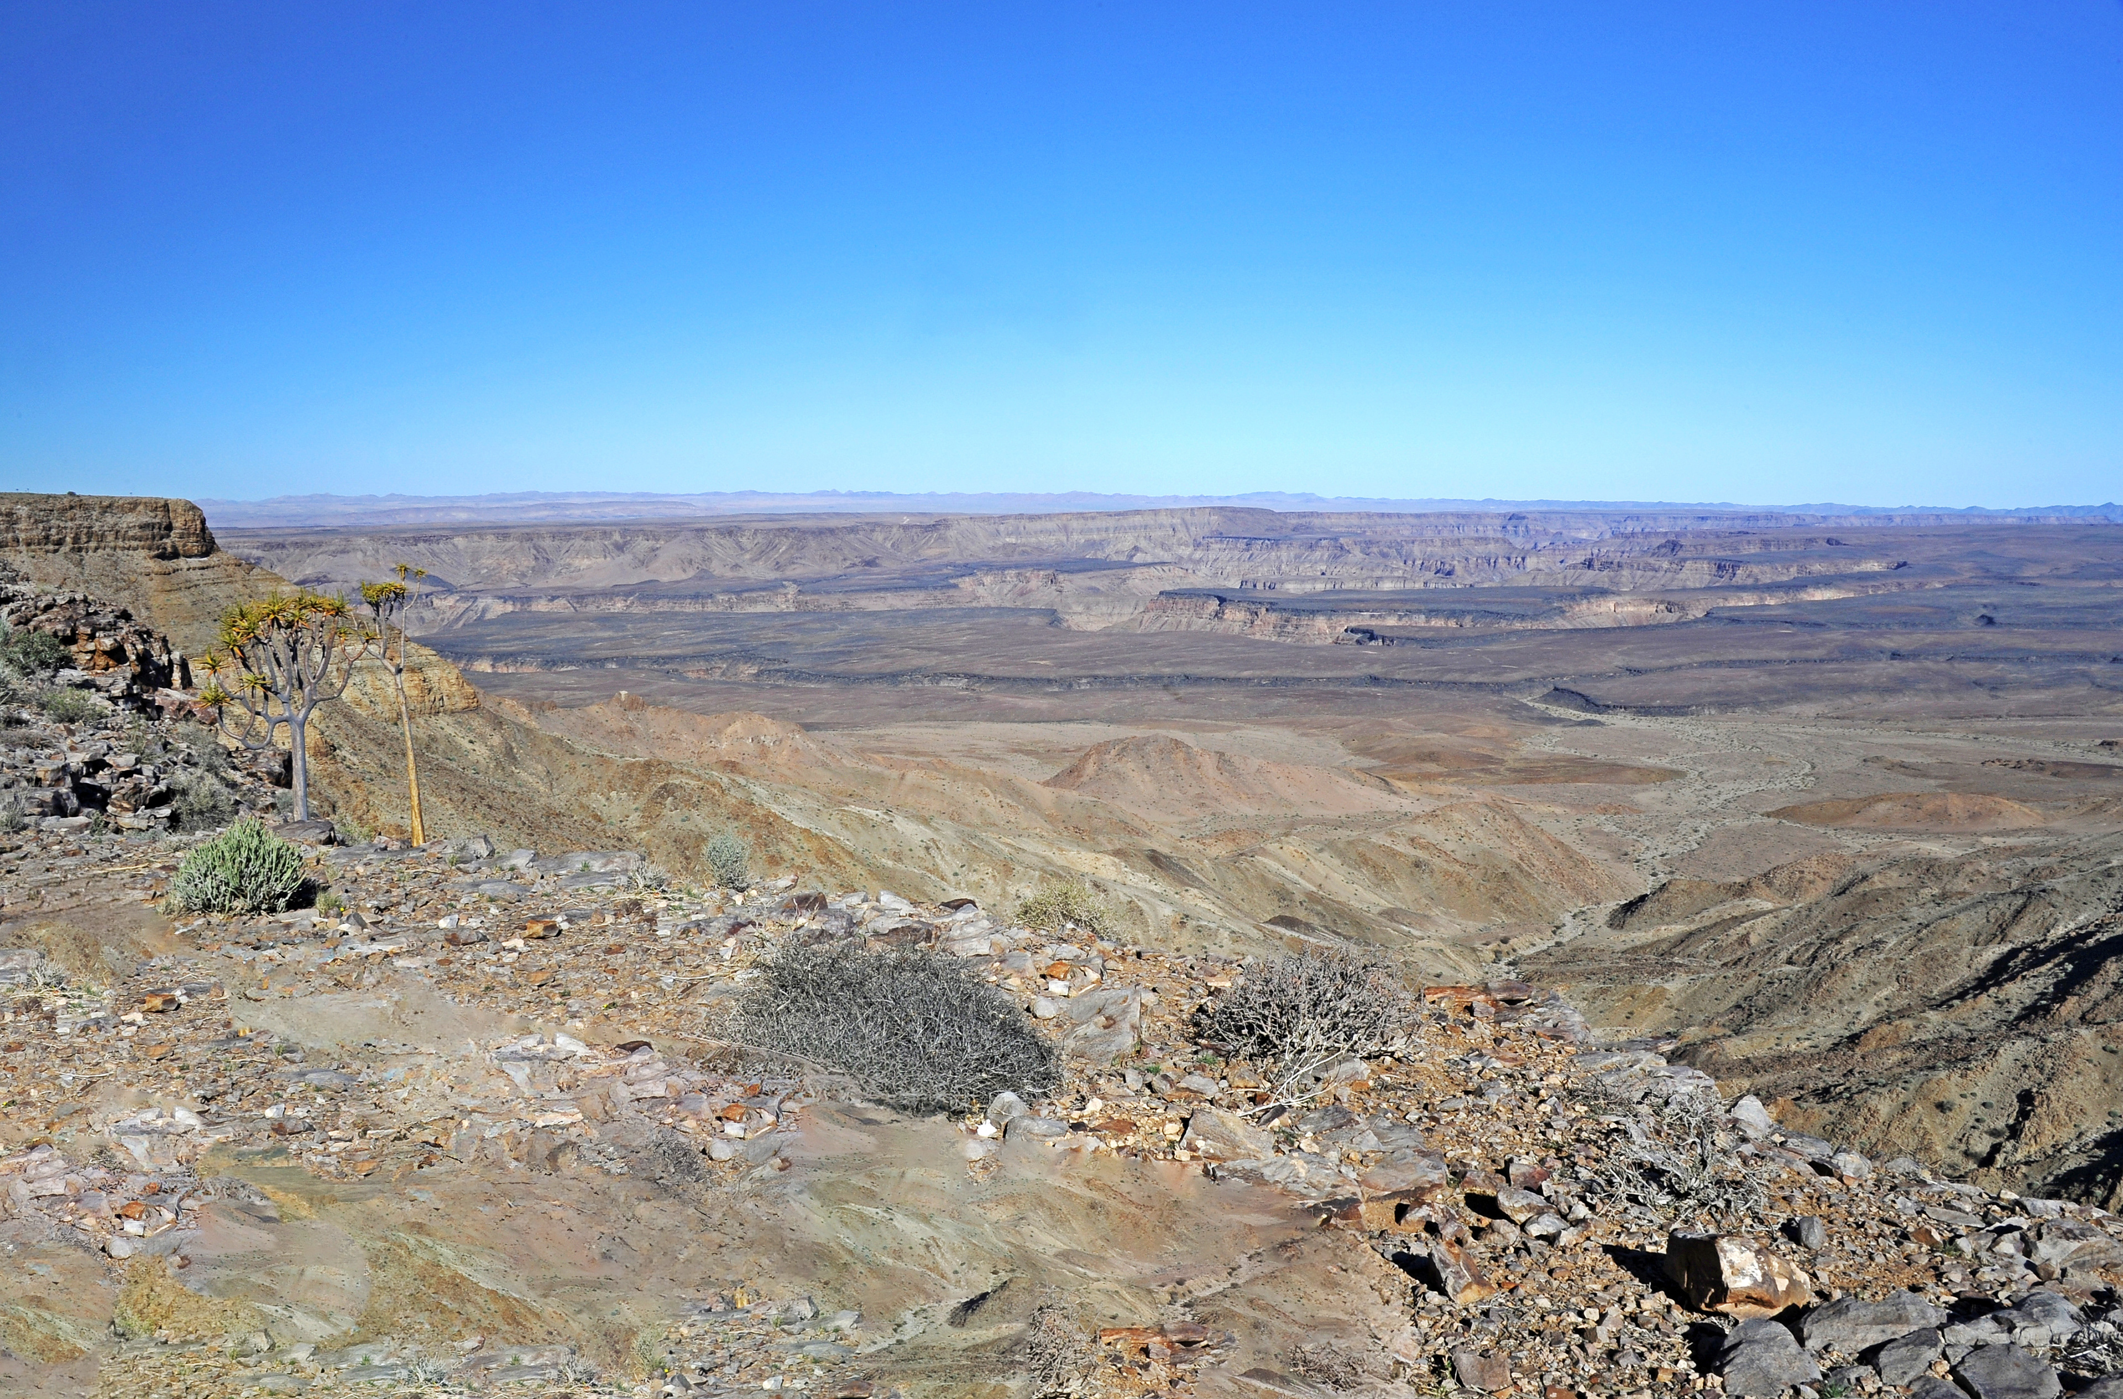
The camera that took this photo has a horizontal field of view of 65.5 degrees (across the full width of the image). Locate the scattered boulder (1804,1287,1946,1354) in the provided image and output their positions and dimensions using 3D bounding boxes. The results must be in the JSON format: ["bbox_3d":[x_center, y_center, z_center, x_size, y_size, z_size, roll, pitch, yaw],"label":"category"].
[{"bbox_3d":[2.069,1.574,4.200,0.338,0.103,0.186,4,8,27],"label":"scattered boulder"}]

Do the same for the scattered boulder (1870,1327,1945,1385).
[{"bbox_3d":[2.052,1.587,4.000,0.165,0.103,0.132,4,8,28],"label":"scattered boulder"}]

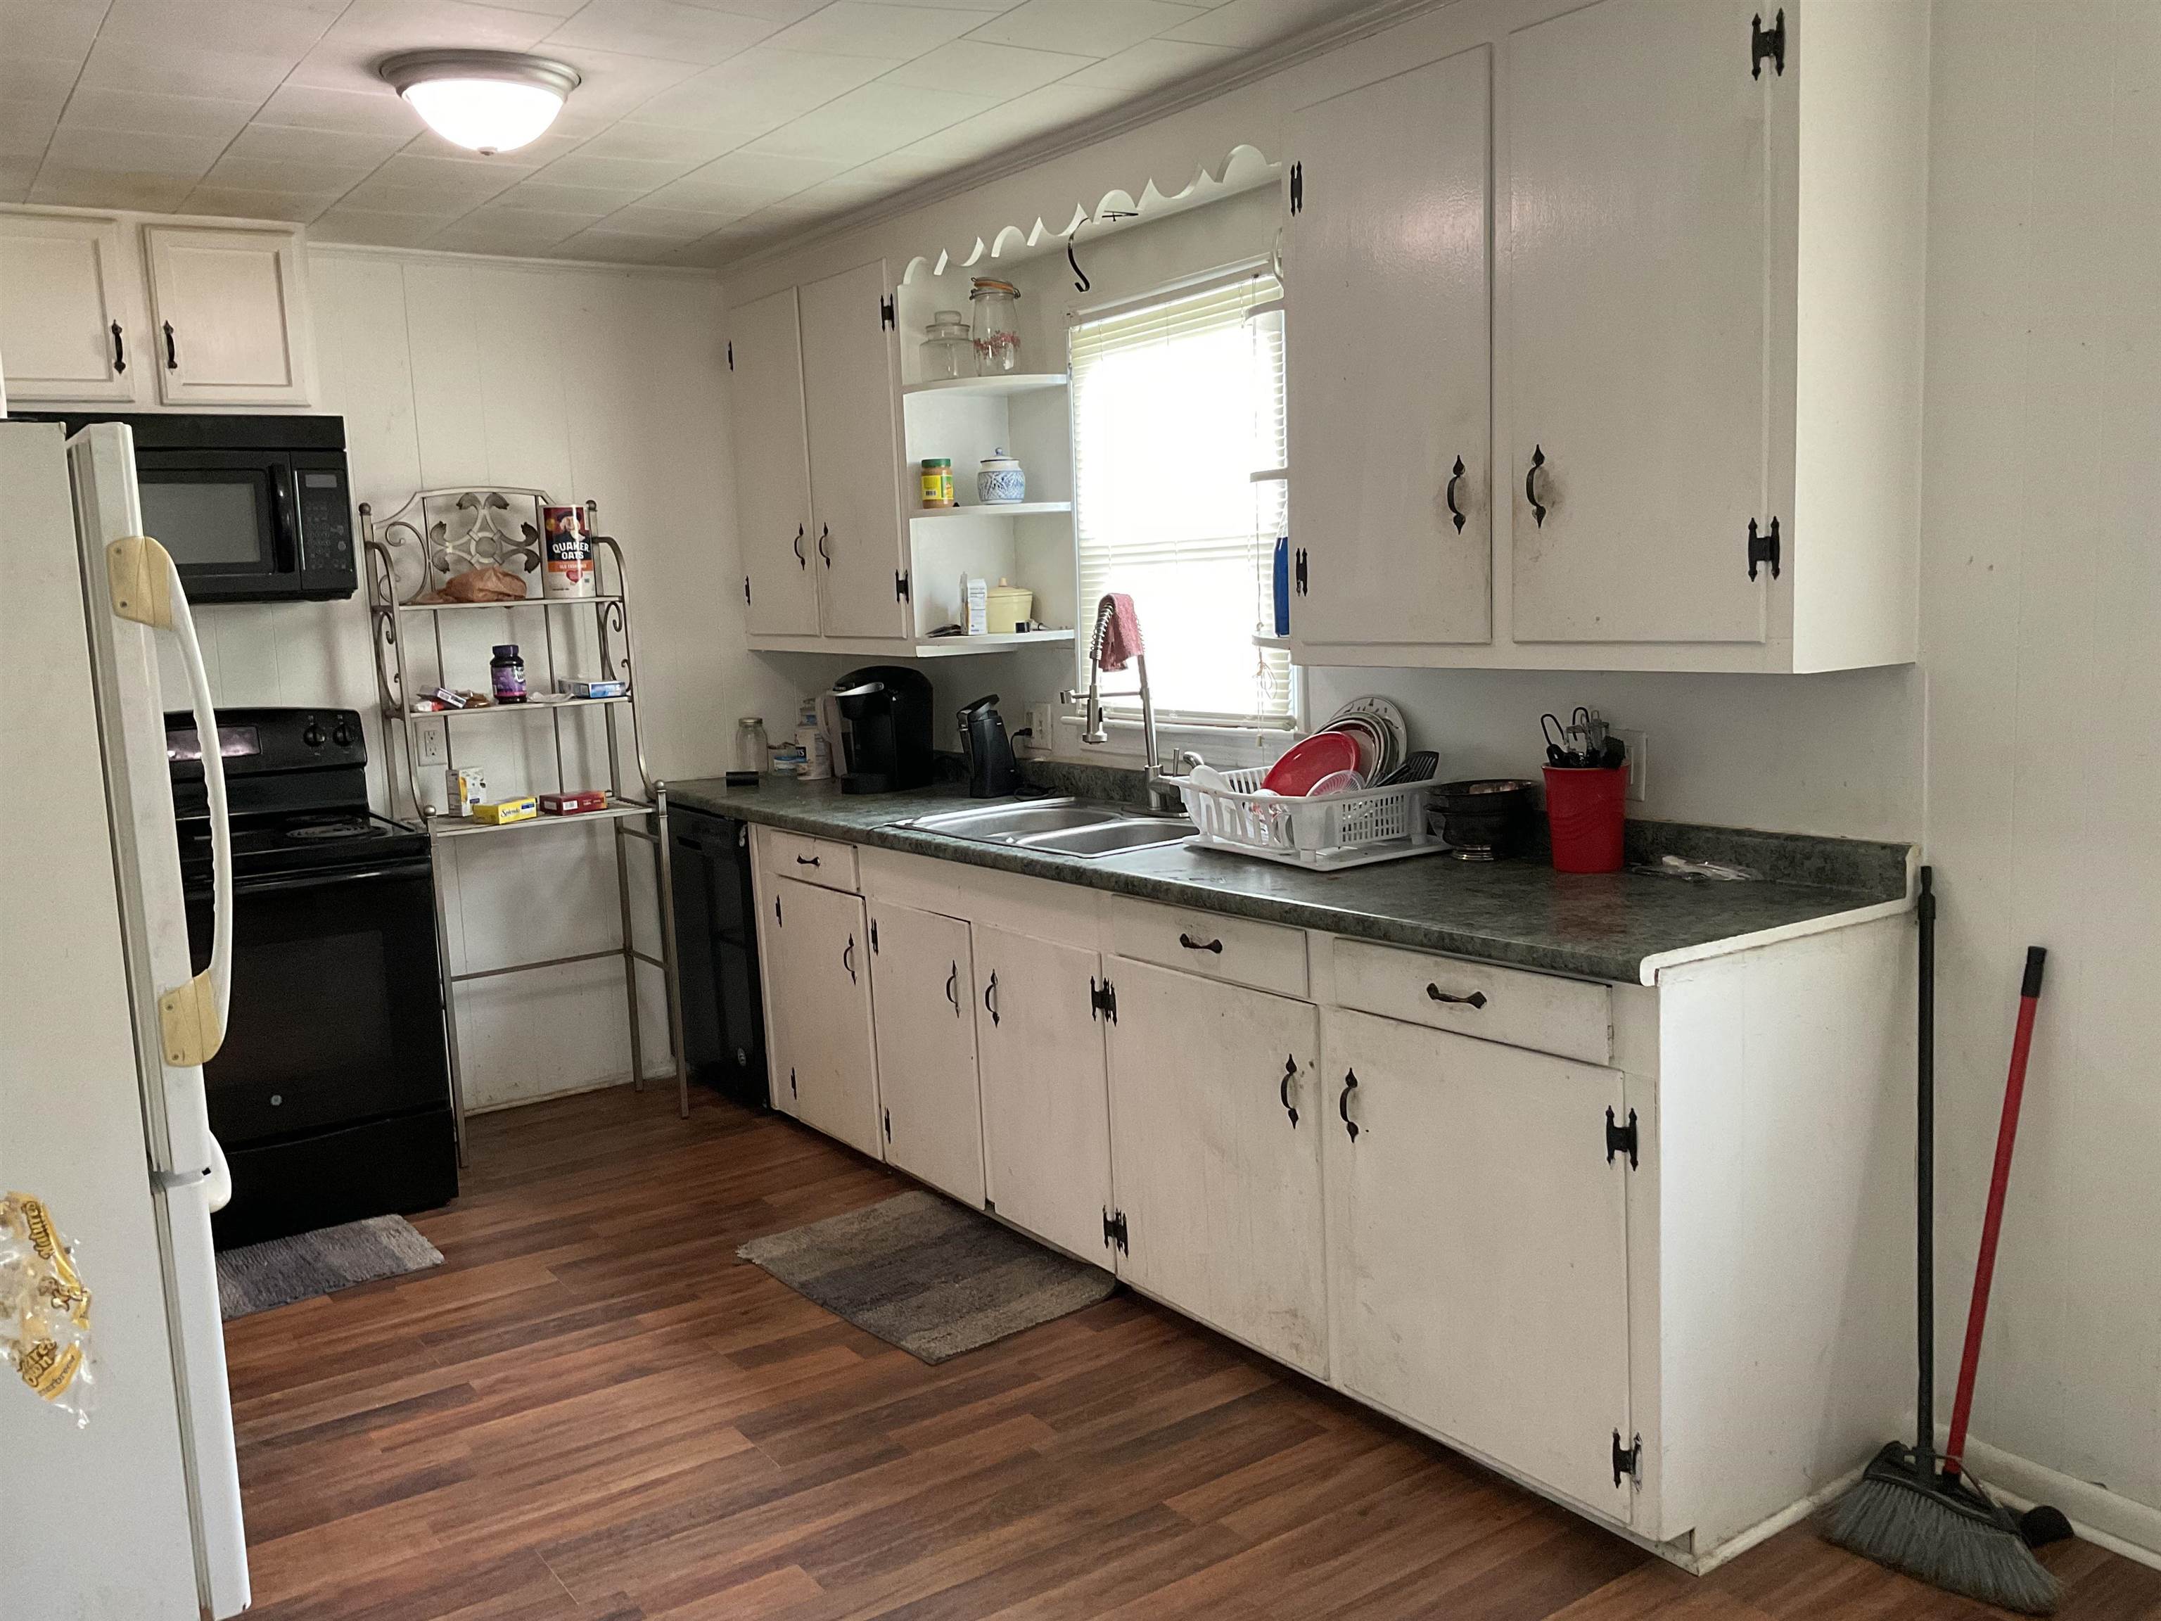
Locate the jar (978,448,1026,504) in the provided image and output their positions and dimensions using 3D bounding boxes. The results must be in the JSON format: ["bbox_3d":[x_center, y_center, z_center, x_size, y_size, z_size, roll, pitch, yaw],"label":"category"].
[{"bbox_3d":[-0.200,-0.831,4.513,0.118,0.140,0.118,-2,8,0],"label":"jar"}]

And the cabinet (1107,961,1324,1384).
[{"bbox_3d":[0.432,0.599,3.428,0.500,0.648,0.594,-8,9,-35],"label":"cabinet"}]

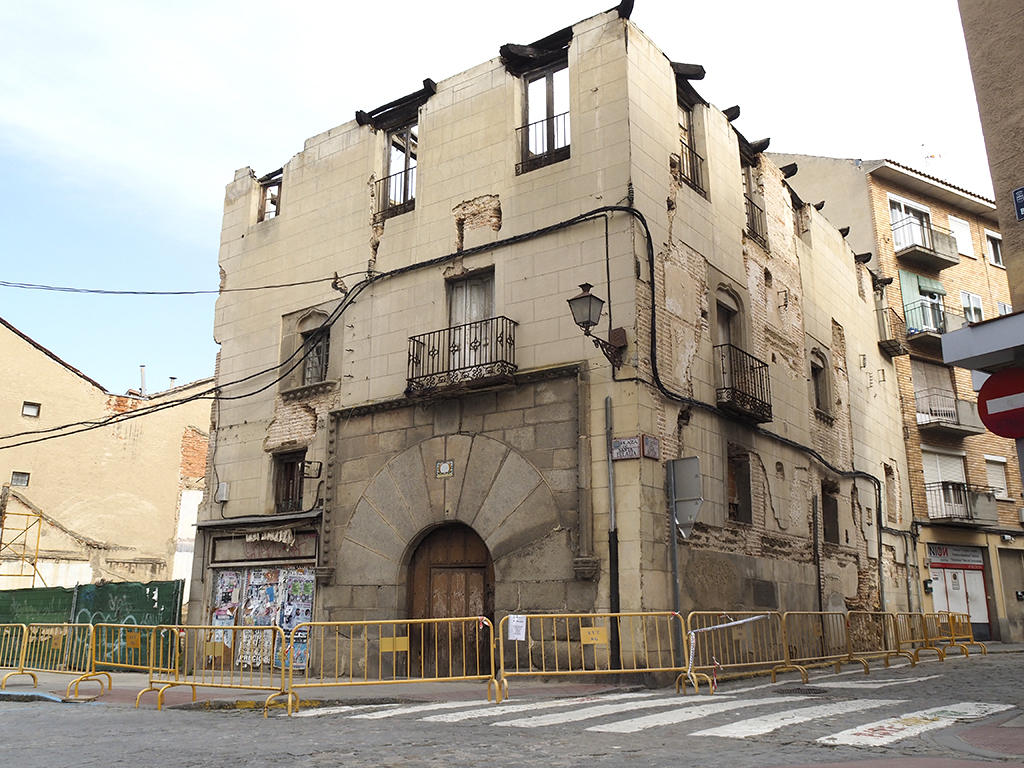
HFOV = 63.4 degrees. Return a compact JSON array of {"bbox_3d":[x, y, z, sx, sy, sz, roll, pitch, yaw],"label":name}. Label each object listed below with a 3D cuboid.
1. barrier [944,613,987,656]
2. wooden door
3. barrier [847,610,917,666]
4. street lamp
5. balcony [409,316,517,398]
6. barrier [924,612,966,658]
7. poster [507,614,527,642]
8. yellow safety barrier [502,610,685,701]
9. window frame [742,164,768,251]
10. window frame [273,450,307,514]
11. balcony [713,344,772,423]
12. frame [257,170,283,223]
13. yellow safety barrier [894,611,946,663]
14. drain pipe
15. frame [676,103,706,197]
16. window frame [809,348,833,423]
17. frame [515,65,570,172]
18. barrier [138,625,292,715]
[{"bbox_3d":[11.390,6.344,20.923,0.530,1.020,2.480,-11,-20,36],"label":"barrier"},{"bbox_3d":[-1.036,3.752,14.376,2.000,2.550,0.160,-10,-18,31],"label":"wooden door"},{"bbox_3d":[6.773,4.794,15.438,0.500,1.040,2.480,-13,-20,40],"label":"barrier"},{"bbox_3d":[1.341,-0.895,12.742,0.430,1.090,1.280,-10,-19,33],"label":"street lamp"},{"bbox_3d":[-0.902,-0.402,14.677,2.130,1.150,0.470,-10,-19,33],"label":"balcony"},{"bbox_3d":[9.848,5.786,18.995,0.530,1.020,2.480,-12,-20,36],"label":"barrier"},{"bbox_3d":[0.071,3.147,10.692,0.215,0.305,0.020,3,-16,-12],"label":"poster"},{"bbox_3d":[1.050,3.471,10.569,2.480,1.020,0.530,2,-16,-10],"label":"yellow safety barrier"},{"bbox_3d":[5.327,-4.048,18.631,0.300,2.000,1.120,-12,-20,38],"label":"window frame"},{"bbox_3d":[-4.498,2.017,16.916,0.920,1.210,0.170,-10,-19,33],"label":"window frame"},{"bbox_3d":[4.511,0.027,15.989,0.380,1.200,1.850,-12,-20,38],"label":"balcony"},{"bbox_3d":[-5.700,-4.375,19.750,1.010,1.220,0.180,-10,-19,33],"label":"frame"},{"bbox_3d":[8.364,5.307,17.286,0.500,1.040,2.480,-11,-19,36],"label":"yellow safety barrier"},{"bbox_3d":[1.509,2.224,12.439,0.120,4.190,0.120,-10,-19,33],"label":"drain pipe"},{"bbox_3d":[3.516,-4.677,16.535,0.280,2.000,1.130,-12,-20,38],"label":"frame"},{"bbox_3d":[7.437,0.068,20.130,0.300,1.500,1.200,-12,-20,38],"label":"window frame"},{"bbox_3d":[0.633,-4.925,15.416,1.130,2.160,0.190,-10,-19,33],"label":"frame"},{"bbox_3d":[-3.891,3.724,10.908,2.480,1.040,0.550,-9,-18,29],"label":"barrier"}]

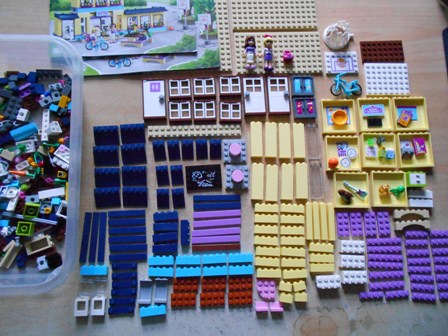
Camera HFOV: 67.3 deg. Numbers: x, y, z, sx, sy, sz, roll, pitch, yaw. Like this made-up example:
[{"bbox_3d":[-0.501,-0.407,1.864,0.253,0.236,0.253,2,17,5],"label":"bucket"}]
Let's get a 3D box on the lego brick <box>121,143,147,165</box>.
[{"bbox_3d":[-0.122,-0.018,0.455,0.032,0.011,0.024,-5,81,-4],"label":"lego brick"}]

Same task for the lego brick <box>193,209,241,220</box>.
[{"bbox_3d":[-0.010,0.062,0.455,0.064,0.003,0.008,-3,81,-3],"label":"lego brick"}]

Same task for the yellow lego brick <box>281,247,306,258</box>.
[{"bbox_3d":[0.092,0.112,0.450,0.032,0.008,0.011,3,81,-2],"label":"yellow lego brick"}]

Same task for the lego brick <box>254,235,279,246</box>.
[{"bbox_3d":[0.057,0.098,0.453,0.032,0.008,0.011,2,82,-2],"label":"lego brick"}]

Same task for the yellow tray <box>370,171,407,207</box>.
[{"bbox_3d":[0.230,0.029,0.471,0.048,0.008,0.050,1,81,-3],"label":"yellow tray"}]

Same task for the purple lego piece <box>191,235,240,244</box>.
[{"bbox_3d":[-0.010,0.095,0.446,0.064,0.003,0.008,-1,81,-3],"label":"purple lego piece"}]

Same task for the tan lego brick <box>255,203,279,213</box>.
[{"bbox_3d":[0.057,0.054,0.458,0.032,0.008,0.011,0,81,-3],"label":"tan lego brick"}]

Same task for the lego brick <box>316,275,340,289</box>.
[{"bbox_3d":[0.135,0.147,0.441,0.032,0.011,0.016,1,81,-3],"label":"lego brick"}]

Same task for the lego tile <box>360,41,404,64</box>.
[{"bbox_3d":[0.235,-0.172,0.499,0.064,0.005,0.032,-2,82,-3],"label":"lego tile"}]

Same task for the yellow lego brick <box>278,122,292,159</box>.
[{"bbox_3d":[0.084,-0.038,0.471,0.016,0.008,0.050,0,81,-3],"label":"yellow lego brick"}]

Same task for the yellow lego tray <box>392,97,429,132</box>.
[{"bbox_3d":[0.267,-0.077,0.486,0.048,0.008,0.050,-1,81,-3],"label":"yellow lego tray"}]

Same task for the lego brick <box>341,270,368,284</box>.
[{"bbox_3d":[0.173,0.145,0.447,0.032,0.011,0.016,0,82,-2],"label":"lego brick"}]

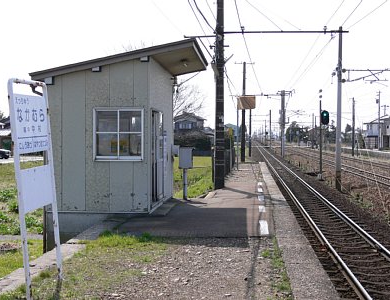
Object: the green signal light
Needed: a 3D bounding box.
[{"bbox_3d":[8.073,-2.004,38.600,0.500,0.900,0.350,0,1,5],"label":"green signal light"}]

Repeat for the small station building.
[{"bbox_3d":[-1.399,-0.243,13.940,3.200,3.790,4.210,0,1,5],"label":"small station building"}]

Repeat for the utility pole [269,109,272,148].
[{"bbox_3d":[16.786,-4.622,138.000,0.300,8.600,0.300,0,1,5],"label":"utility pole"}]

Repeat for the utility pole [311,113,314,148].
[{"bbox_3d":[26.074,-4.246,138.000,0.320,8.000,0.320,0,1,5],"label":"utility pole"}]

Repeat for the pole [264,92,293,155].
[{"bbox_3d":[10.508,-3.292,79.000,3.400,8.400,0.600,0,1,5],"label":"pole"}]

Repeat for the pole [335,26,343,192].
[{"bbox_3d":[7.018,-1.946,30.200,0.280,8.000,0.280,0,1,5],"label":"pole"}]

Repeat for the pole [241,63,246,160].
[{"bbox_3d":[3.918,-3.005,50.000,0.270,8.100,0.270,0,1,5],"label":"pole"}]

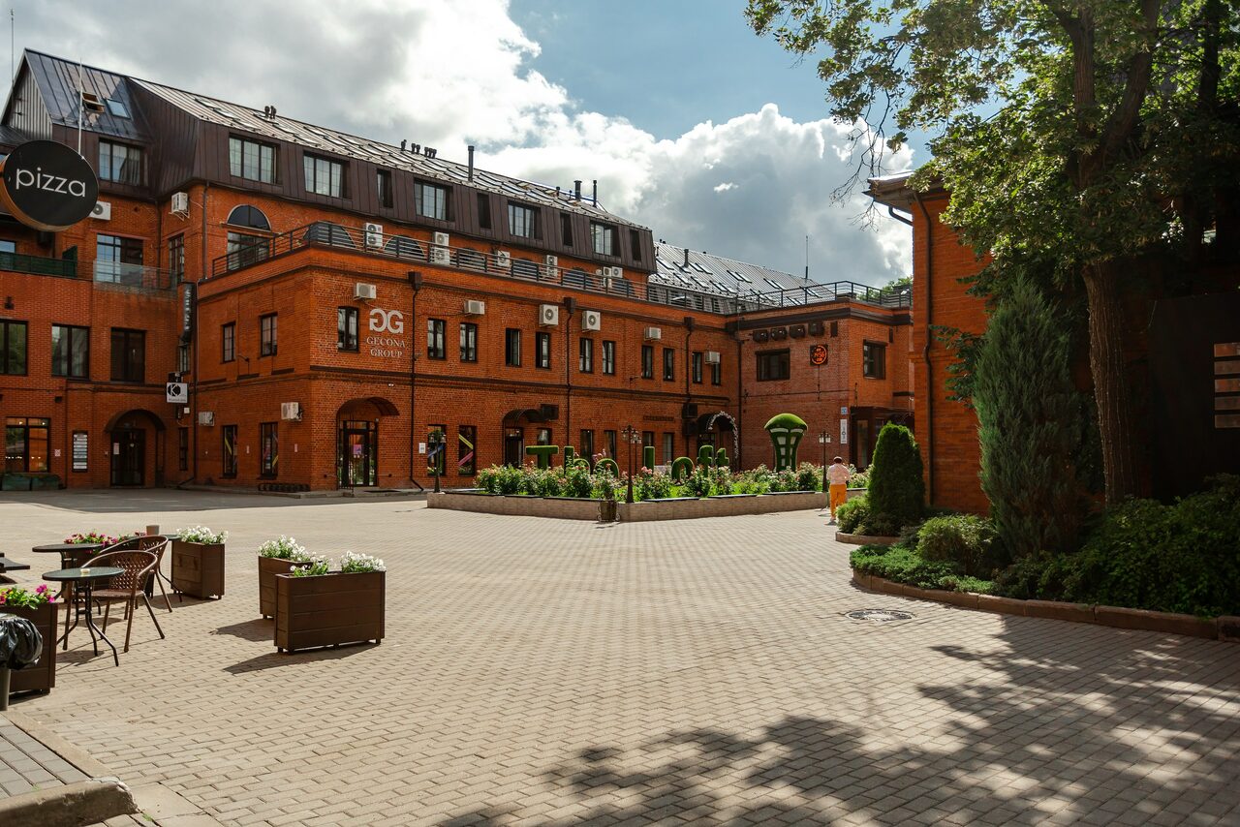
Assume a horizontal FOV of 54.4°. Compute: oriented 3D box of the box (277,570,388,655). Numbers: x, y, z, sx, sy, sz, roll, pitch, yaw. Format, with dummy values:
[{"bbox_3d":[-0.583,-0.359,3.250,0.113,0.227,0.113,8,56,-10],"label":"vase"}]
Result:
[{"bbox_3d":[-2.347,1.602,9.807,0.840,0.600,0.270,2,-3,-40],"label":"box"}]

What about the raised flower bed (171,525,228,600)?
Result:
[{"bbox_3d":[-4.797,1.683,13.715,0.280,0.760,1.020,2,-3,-38],"label":"raised flower bed"}]

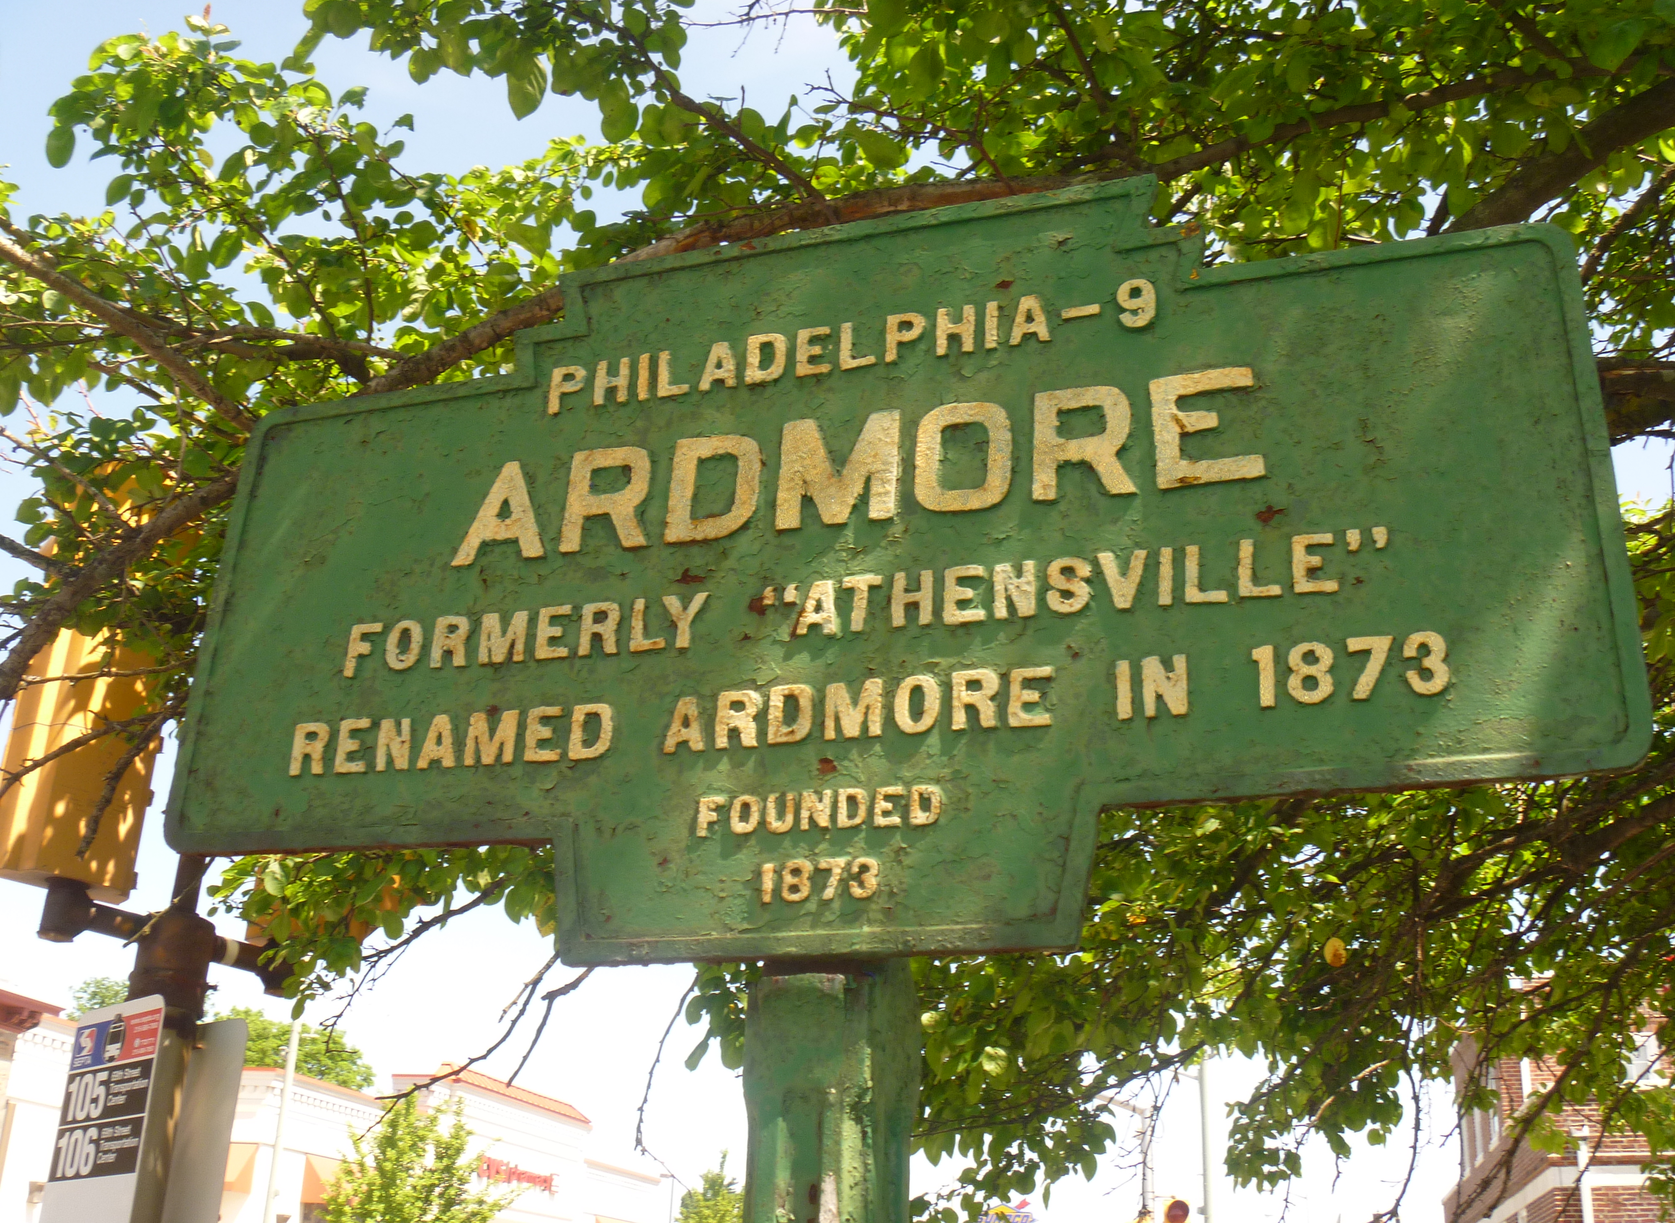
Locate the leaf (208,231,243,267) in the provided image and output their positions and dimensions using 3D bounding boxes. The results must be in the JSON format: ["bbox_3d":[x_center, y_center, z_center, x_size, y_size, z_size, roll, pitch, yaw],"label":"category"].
[{"bbox_3d":[-0.813,-0.482,2.250,0.037,0.063,0.012,31,-3,-23],"label":"leaf"}]

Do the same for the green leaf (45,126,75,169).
[{"bbox_3d":[-1.056,-0.632,2.300,0.039,0.060,0.012,10,-10,-27],"label":"green leaf"}]

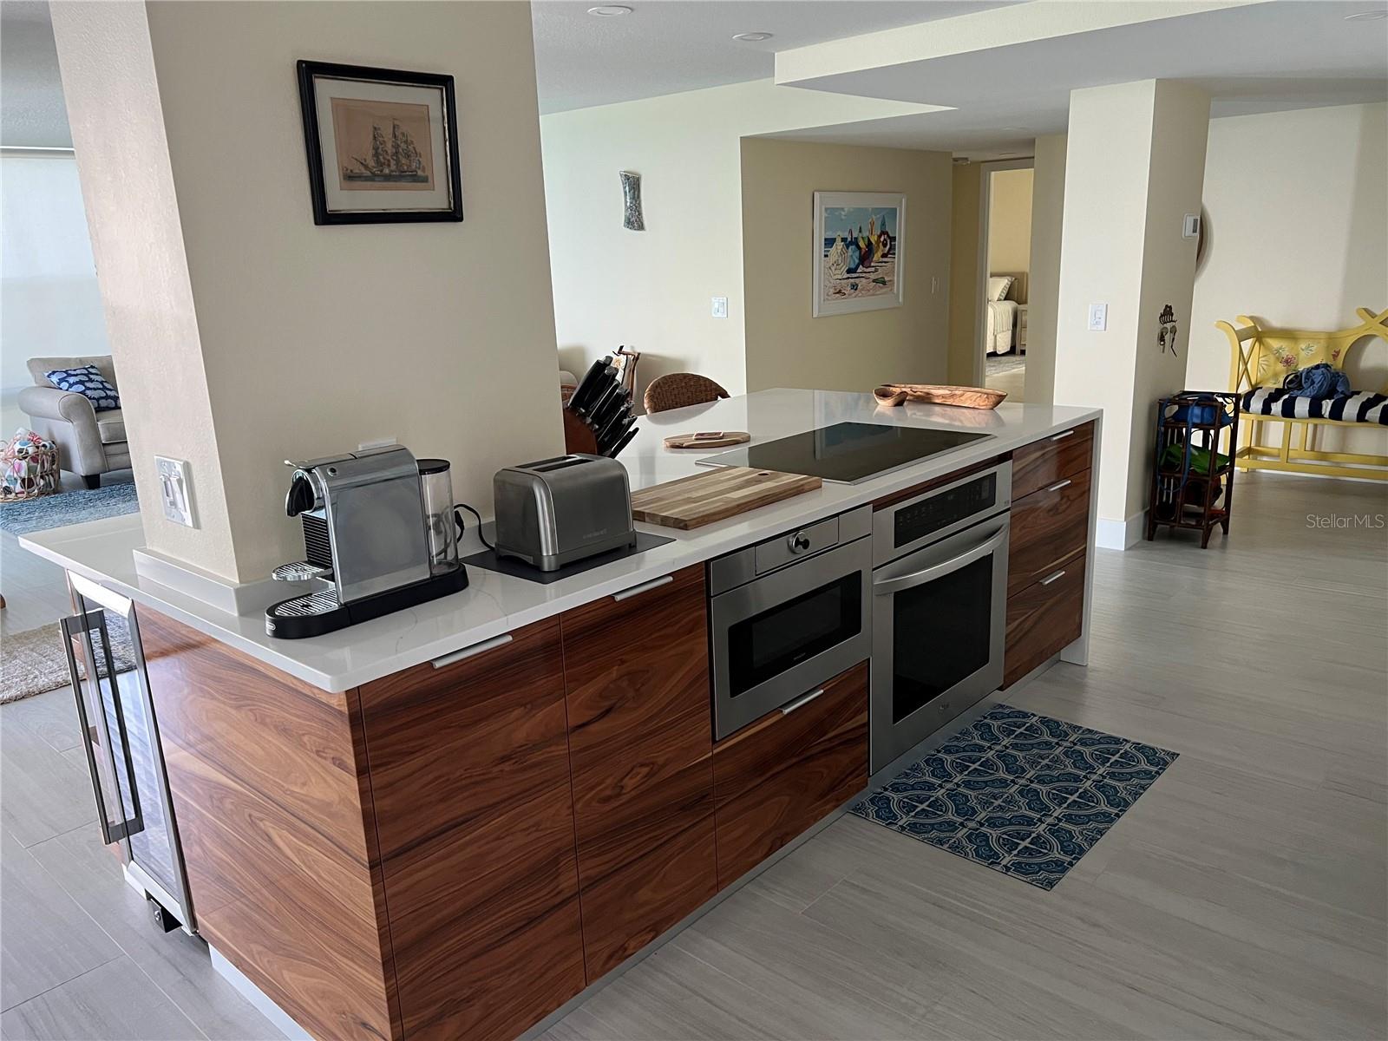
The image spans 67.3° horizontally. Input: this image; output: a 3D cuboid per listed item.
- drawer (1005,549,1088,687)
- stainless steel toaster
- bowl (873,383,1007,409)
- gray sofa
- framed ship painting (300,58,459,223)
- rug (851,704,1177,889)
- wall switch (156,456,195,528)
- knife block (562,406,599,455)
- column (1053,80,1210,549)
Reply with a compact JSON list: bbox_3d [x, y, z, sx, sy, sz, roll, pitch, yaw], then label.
[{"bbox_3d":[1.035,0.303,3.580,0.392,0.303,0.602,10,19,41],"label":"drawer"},{"bbox_3d":[-0.256,-0.028,2.071,0.167,0.182,0.238,10,19,41],"label":"stainless steel toaster"},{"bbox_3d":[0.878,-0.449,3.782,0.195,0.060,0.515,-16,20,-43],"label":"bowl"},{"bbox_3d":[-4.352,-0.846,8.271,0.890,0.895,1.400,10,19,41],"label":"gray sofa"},{"bbox_3d":[-0.552,-0.669,1.872,0.020,0.260,0.295,10,19,41],"label":"framed ship painting"},{"bbox_3d":[0.928,0.738,2.956,0.569,0.008,0.875,10,19,41],"label":"rug"},{"bbox_3d":[-0.938,-0.052,1.881,0.115,0.117,0.008,10,19,41],"label":"wall switch"},{"bbox_3d":[-0.243,-0.183,2.573,0.190,0.235,0.130,10,19,41],"label":"knife block"},{"bbox_3d":[2.167,-0.997,5.224,0.401,2.146,0.757,10,19,41],"label":"column"}]

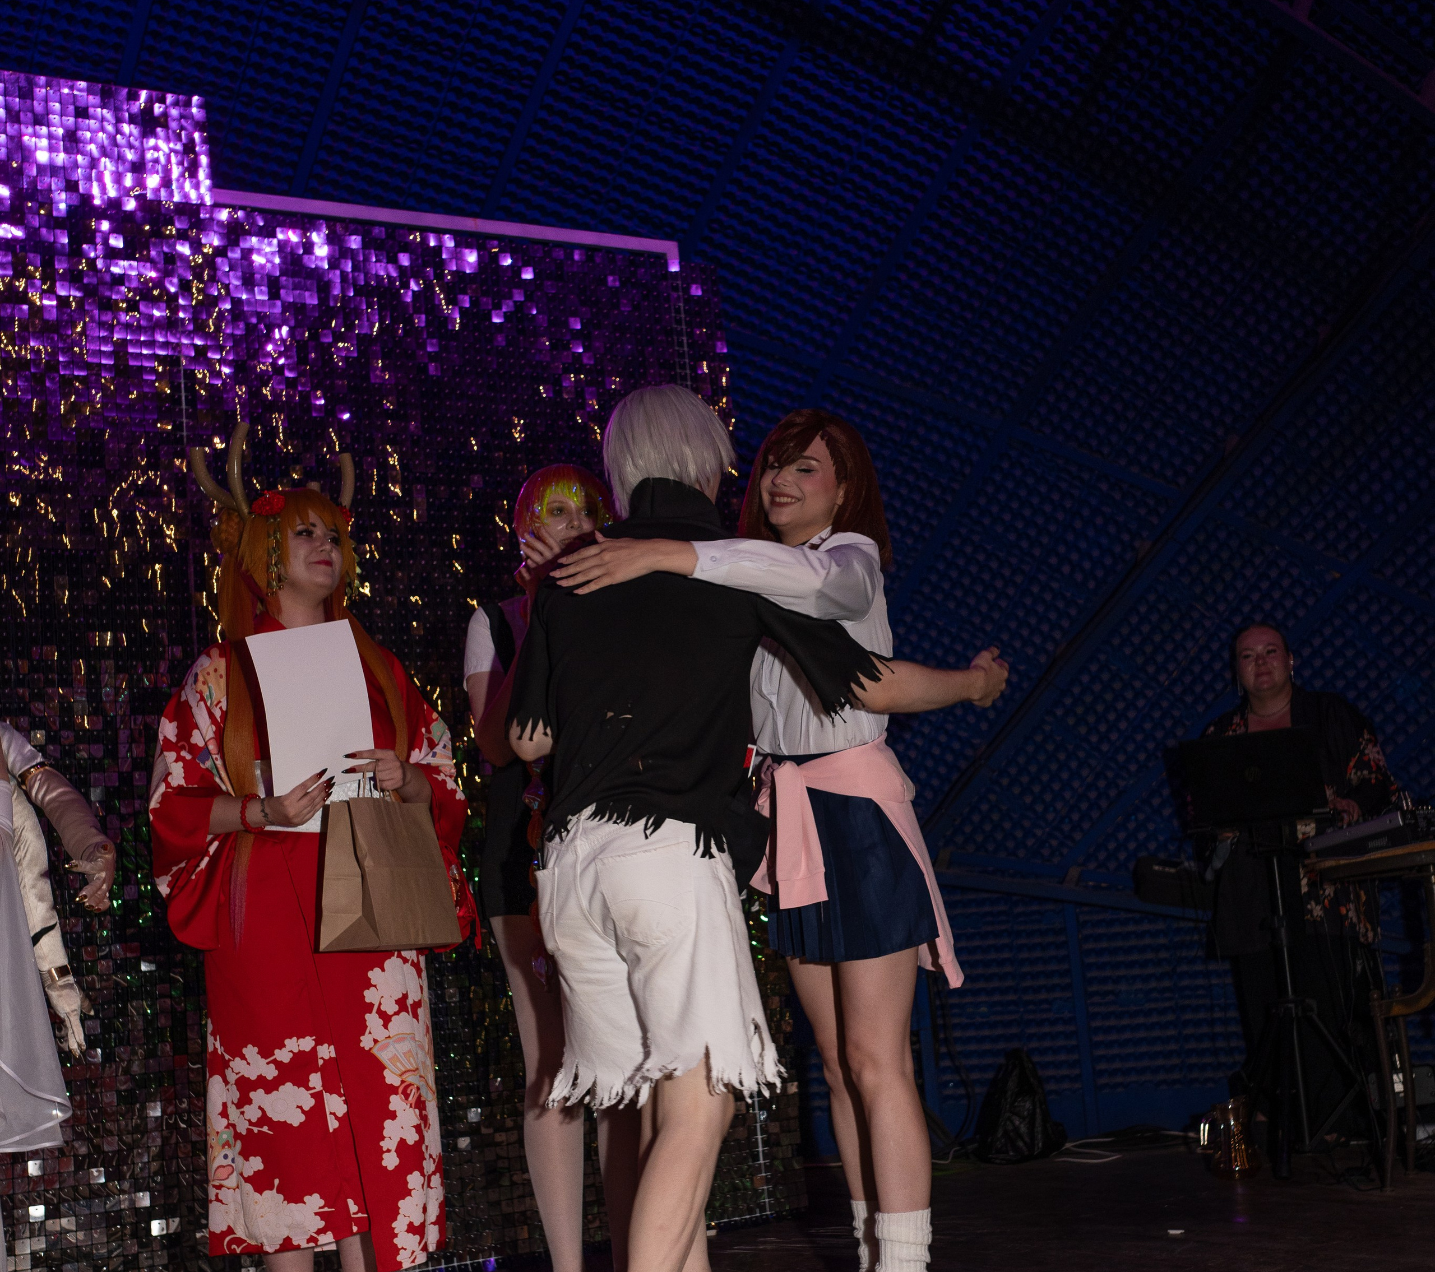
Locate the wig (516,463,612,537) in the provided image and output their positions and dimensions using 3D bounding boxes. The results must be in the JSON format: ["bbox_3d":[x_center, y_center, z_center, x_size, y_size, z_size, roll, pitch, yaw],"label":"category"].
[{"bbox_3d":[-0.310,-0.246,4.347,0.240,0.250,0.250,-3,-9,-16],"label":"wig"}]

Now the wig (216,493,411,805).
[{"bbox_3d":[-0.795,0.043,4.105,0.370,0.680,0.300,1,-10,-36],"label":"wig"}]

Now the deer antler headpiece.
[{"bbox_3d":[-0.877,-0.276,4.164,0.340,0.290,0.200,1,-10,-36],"label":"deer antler headpiece"}]

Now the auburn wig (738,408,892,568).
[{"bbox_3d":[0.176,-0.266,3.954,0.270,0.330,0.260,-13,-11,41],"label":"auburn wig"}]

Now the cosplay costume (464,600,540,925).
[{"bbox_3d":[-0.300,0.230,4.266,0.430,0.680,0.280,-2,-9,-18],"label":"cosplay costume"}]

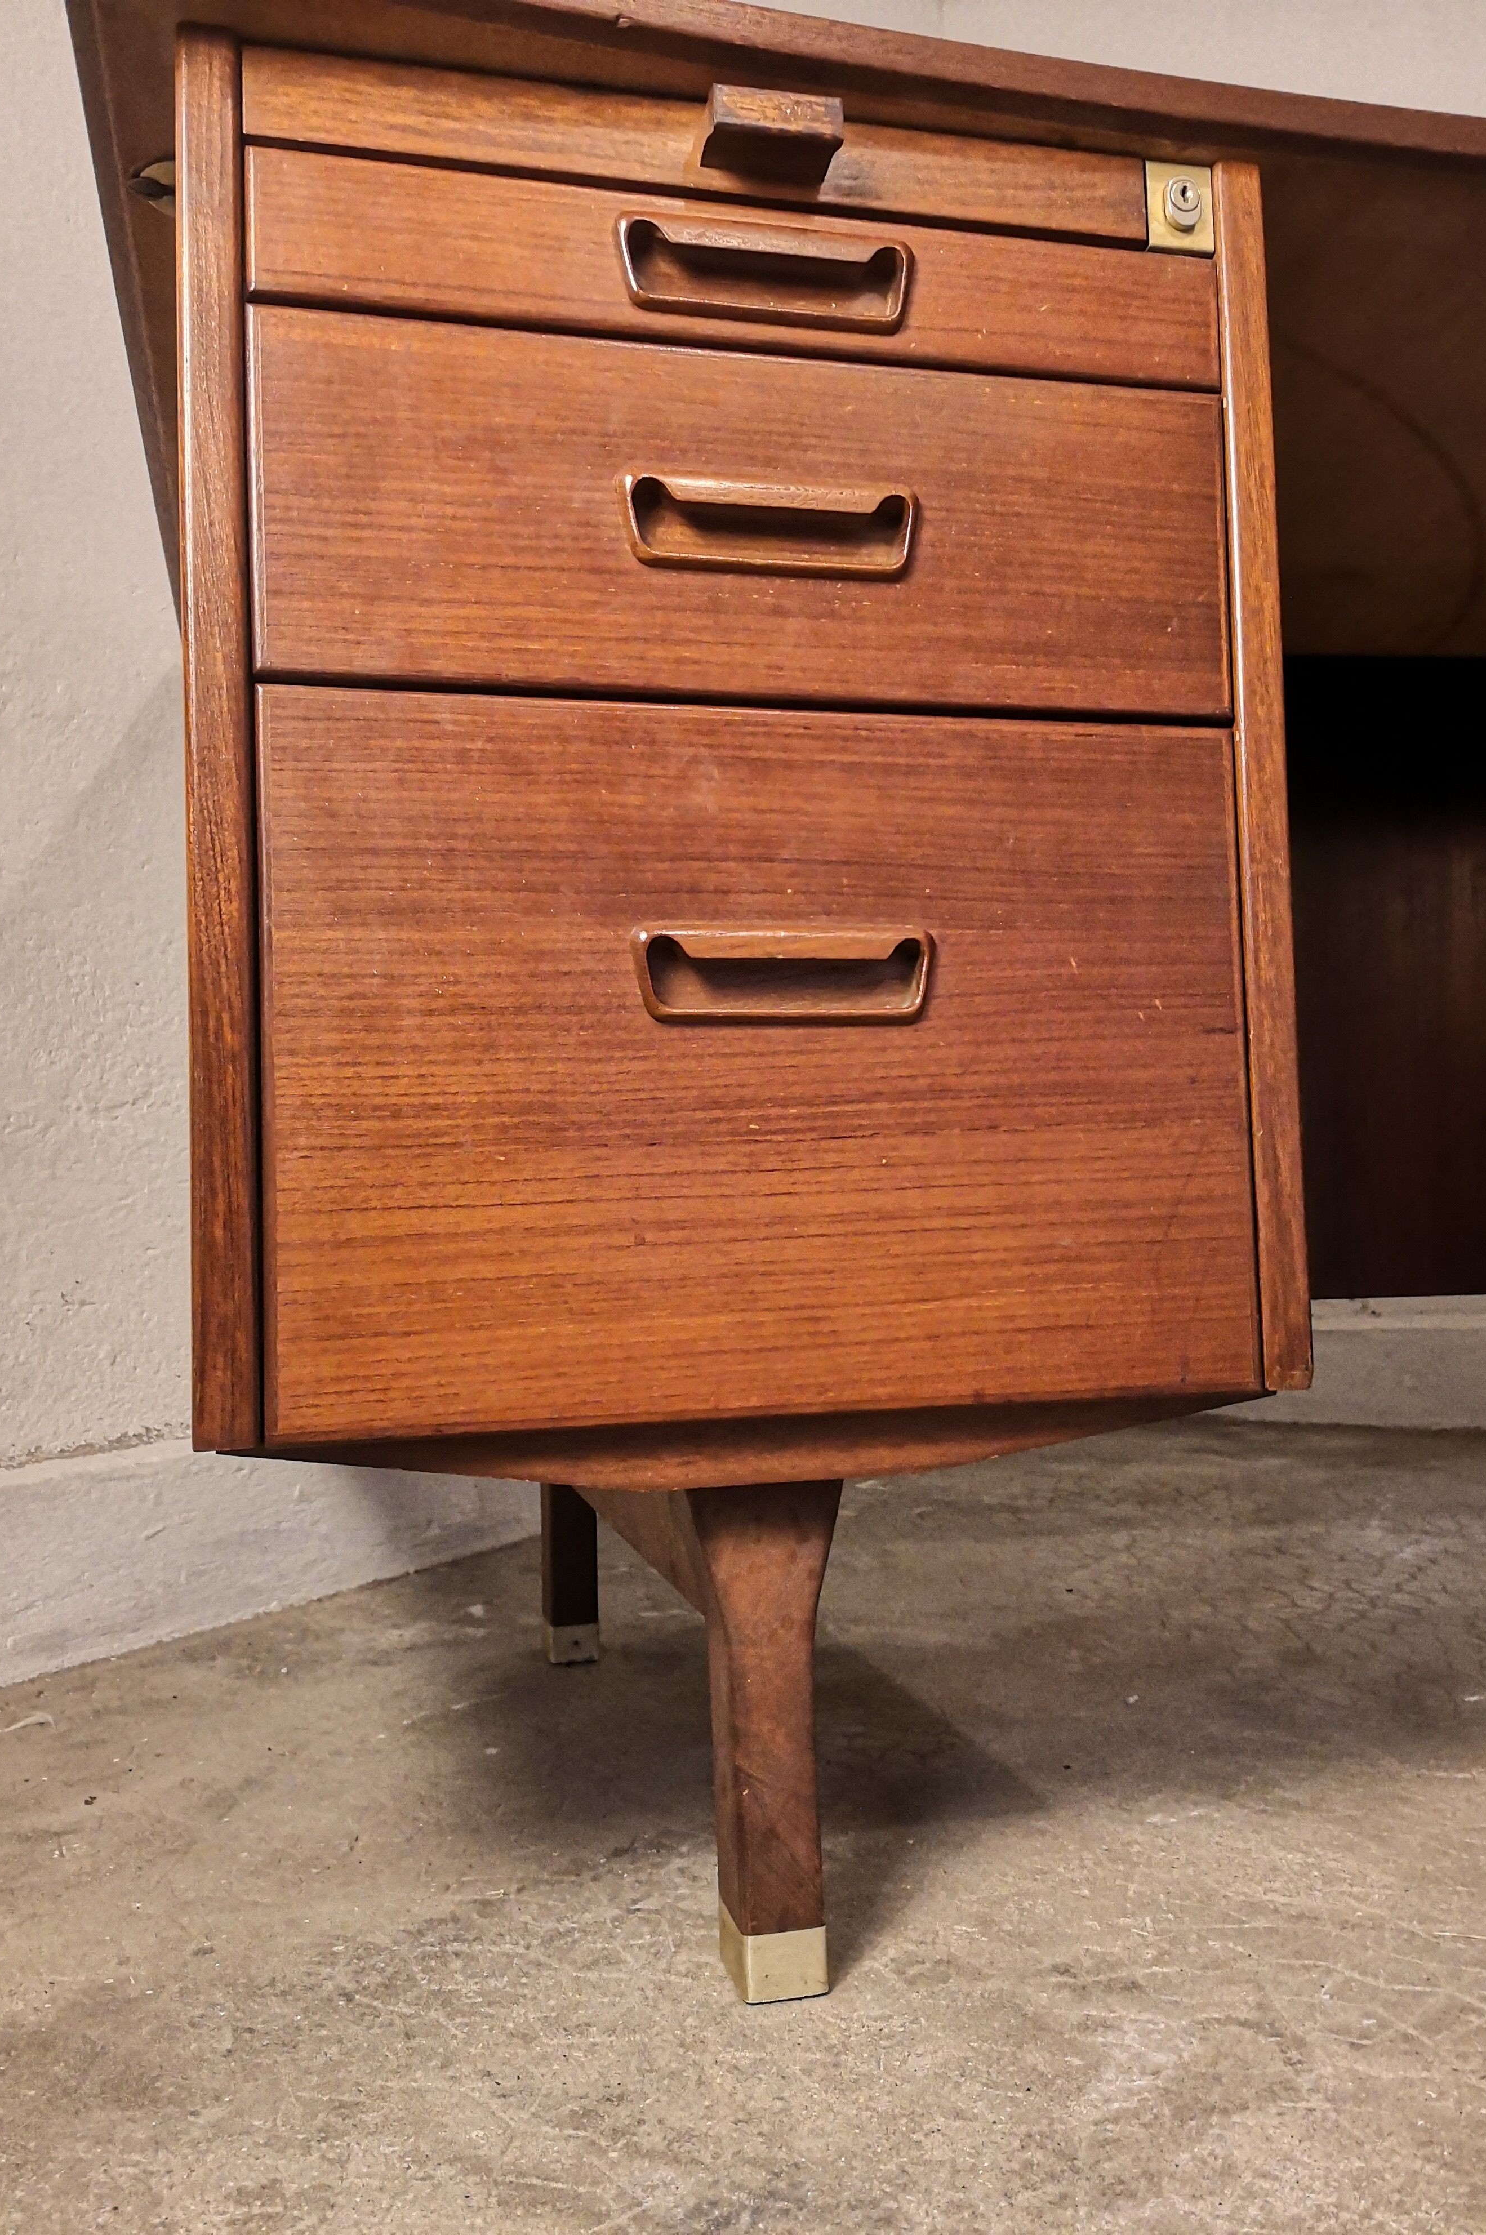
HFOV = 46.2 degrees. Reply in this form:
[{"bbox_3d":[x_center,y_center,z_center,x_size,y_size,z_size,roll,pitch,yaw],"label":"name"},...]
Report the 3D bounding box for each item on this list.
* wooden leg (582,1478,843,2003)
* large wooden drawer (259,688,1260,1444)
[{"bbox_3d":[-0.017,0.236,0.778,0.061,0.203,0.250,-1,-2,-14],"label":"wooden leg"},{"bbox_3d":[-0.028,-0.012,0.827,0.371,0.259,0.400,-1,-2,-14],"label":"large wooden drawer"}]

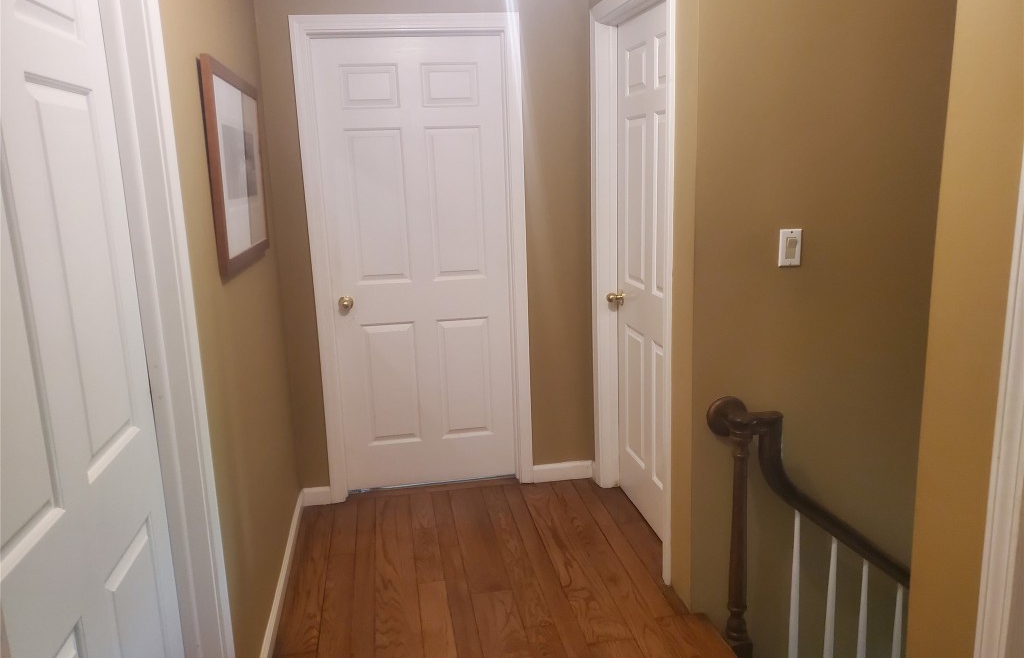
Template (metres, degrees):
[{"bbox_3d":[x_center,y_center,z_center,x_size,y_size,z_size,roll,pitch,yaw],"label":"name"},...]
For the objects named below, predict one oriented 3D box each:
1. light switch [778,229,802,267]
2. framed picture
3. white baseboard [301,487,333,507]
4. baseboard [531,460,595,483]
[{"bbox_3d":[0.862,-0.250,2.373,0.071,0.114,0.012,-4,12,-9],"label":"light switch"},{"bbox_3d":[-0.863,-0.510,2.460,0.022,0.583,0.851,-2,12,-9],"label":"framed picture"},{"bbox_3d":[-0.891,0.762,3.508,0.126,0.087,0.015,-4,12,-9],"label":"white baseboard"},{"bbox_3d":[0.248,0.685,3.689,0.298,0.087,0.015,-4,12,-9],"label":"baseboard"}]

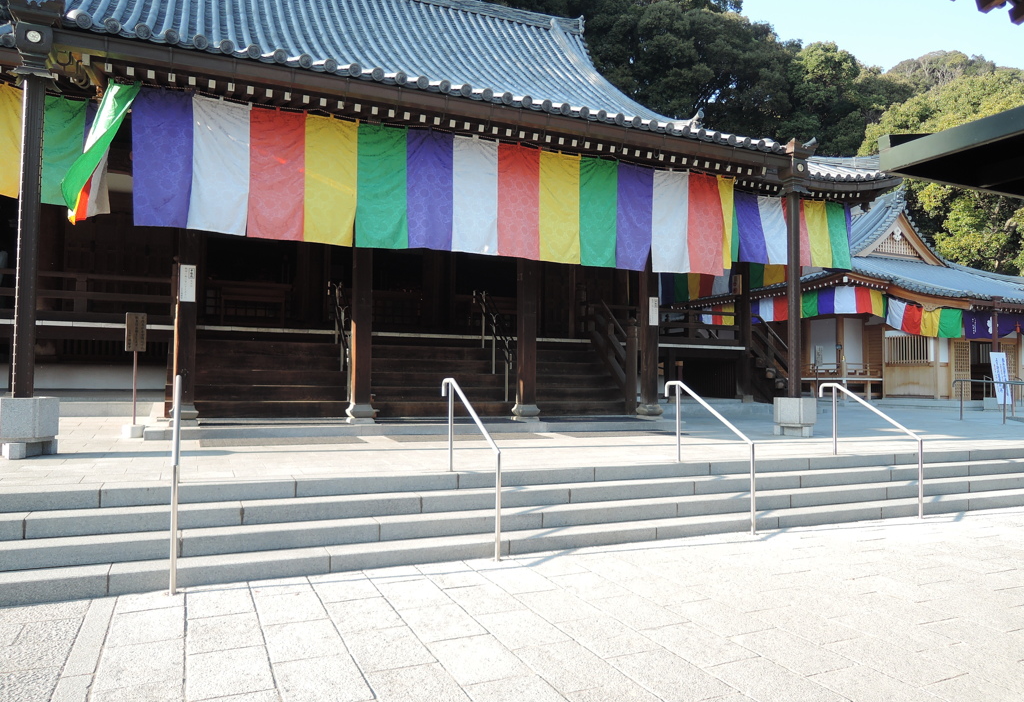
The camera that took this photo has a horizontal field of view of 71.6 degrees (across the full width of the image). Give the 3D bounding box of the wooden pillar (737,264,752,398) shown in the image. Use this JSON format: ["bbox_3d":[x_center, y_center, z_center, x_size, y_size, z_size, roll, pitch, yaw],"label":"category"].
[{"bbox_3d":[5.334,-0.681,16.316,0.260,3.600,0.260,2,-2,-24],"label":"wooden pillar"}]

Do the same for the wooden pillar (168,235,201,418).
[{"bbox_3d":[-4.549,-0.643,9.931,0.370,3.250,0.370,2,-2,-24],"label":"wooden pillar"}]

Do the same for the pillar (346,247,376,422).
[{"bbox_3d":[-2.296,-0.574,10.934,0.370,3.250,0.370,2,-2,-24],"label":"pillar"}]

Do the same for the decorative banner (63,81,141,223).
[{"bbox_3d":[-4.562,-2.206,7.891,0.750,1.550,0.400,2,-2,-24],"label":"decorative banner"}]

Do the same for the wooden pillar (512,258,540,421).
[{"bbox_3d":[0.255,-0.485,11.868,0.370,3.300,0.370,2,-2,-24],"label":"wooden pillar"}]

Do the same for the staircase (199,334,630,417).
[{"bbox_3d":[-1.685,0.466,12.818,8.170,1.350,1.300,2,-2,-24],"label":"staircase"}]

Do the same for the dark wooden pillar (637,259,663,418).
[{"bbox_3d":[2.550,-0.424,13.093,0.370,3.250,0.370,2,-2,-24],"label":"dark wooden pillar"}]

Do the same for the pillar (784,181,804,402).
[{"bbox_3d":[4.705,-0.941,11.825,0.180,3.450,0.180,2,-2,-24],"label":"pillar"}]

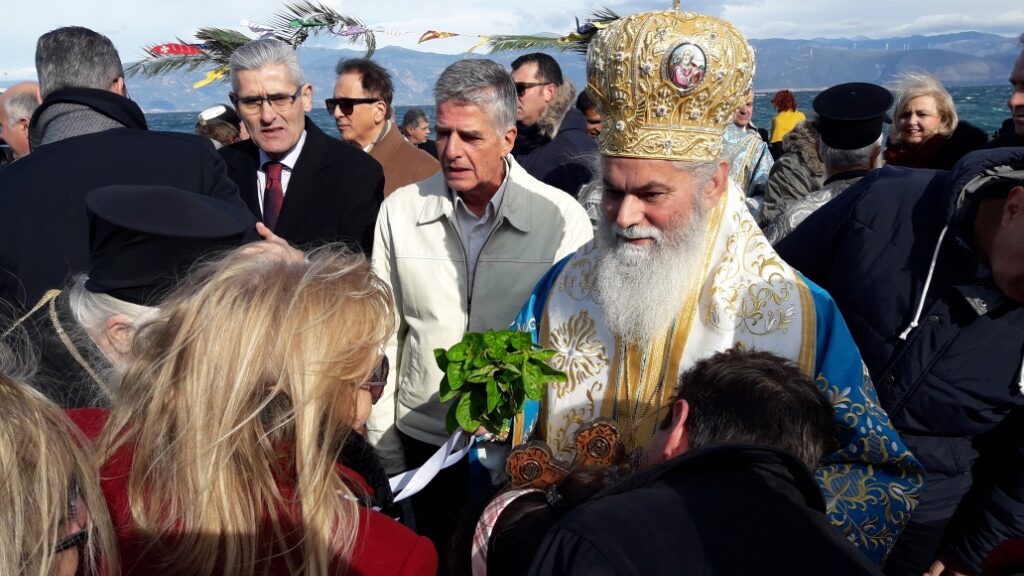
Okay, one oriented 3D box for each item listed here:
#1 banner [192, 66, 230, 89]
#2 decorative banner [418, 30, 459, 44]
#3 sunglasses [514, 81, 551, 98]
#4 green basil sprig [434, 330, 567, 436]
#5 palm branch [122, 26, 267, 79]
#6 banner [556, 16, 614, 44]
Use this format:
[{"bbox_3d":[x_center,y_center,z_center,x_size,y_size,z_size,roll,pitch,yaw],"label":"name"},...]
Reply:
[{"bbox_3d":[-2.032,-1.423,5.600,0.260,0.140,0.100,-2,13,0],"label":"banner"},{"bbox_3d":[-0.506,-1.724,5.700,0.280,0.100,0.100,-2,13,0],"label":"decorative banner"},{"bbox_3d":[0.074,-0.689,2.860,0.145,0.050,0.145,-8,14,-18],"label":"sunglasses"},{"bbox_3d":[-0.018,0.137,1.200,0.185,0.160,0.175,2,13,18],"label":"green basil sprig"},{"bbox_3d":[-2.164,-1.614,5.700,0.970,0.360,0.450,-2,13,0],"label":"palm branch"},{"bbox_3d":[0.499,-1.772,5.700,0.390,0.190,0.130,-2,13,0],"label":"banner"}]

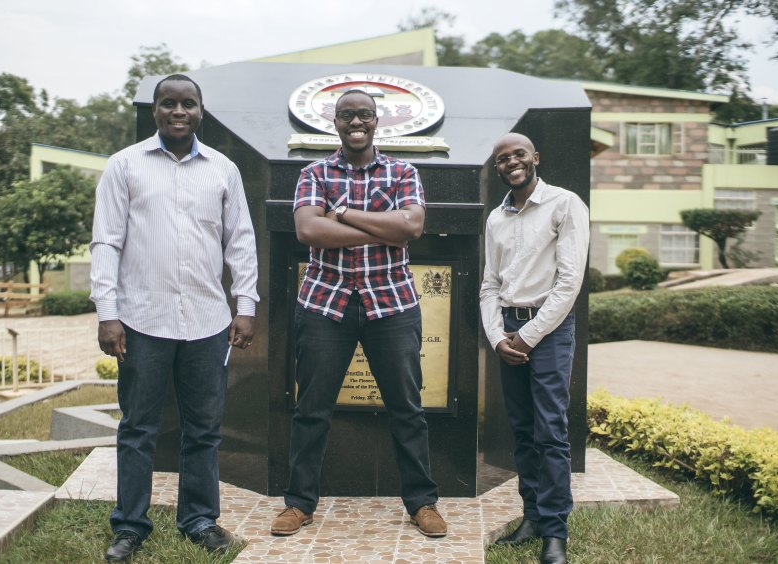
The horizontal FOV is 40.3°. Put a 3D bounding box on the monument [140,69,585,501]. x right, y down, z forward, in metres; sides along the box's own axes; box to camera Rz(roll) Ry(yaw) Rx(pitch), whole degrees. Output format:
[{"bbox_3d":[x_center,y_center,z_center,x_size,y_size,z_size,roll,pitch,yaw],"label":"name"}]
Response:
[{"bbox_3d":[-0.130,-0.084,5.017,2.148,2.000,0.970,0,3,-1],"label":"monument"}]

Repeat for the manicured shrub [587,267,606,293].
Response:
[{"bbox_3d":[4.316,-0.053,22.500,0.640,0.560,0.640,1,3,0],"label":"manicured shrub"}]

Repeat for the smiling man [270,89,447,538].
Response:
[{"bbox_3d":[-0.120,0.109,4.115,0.683,1.707,0.400,0,3,-2],"label":"smiling man"}]

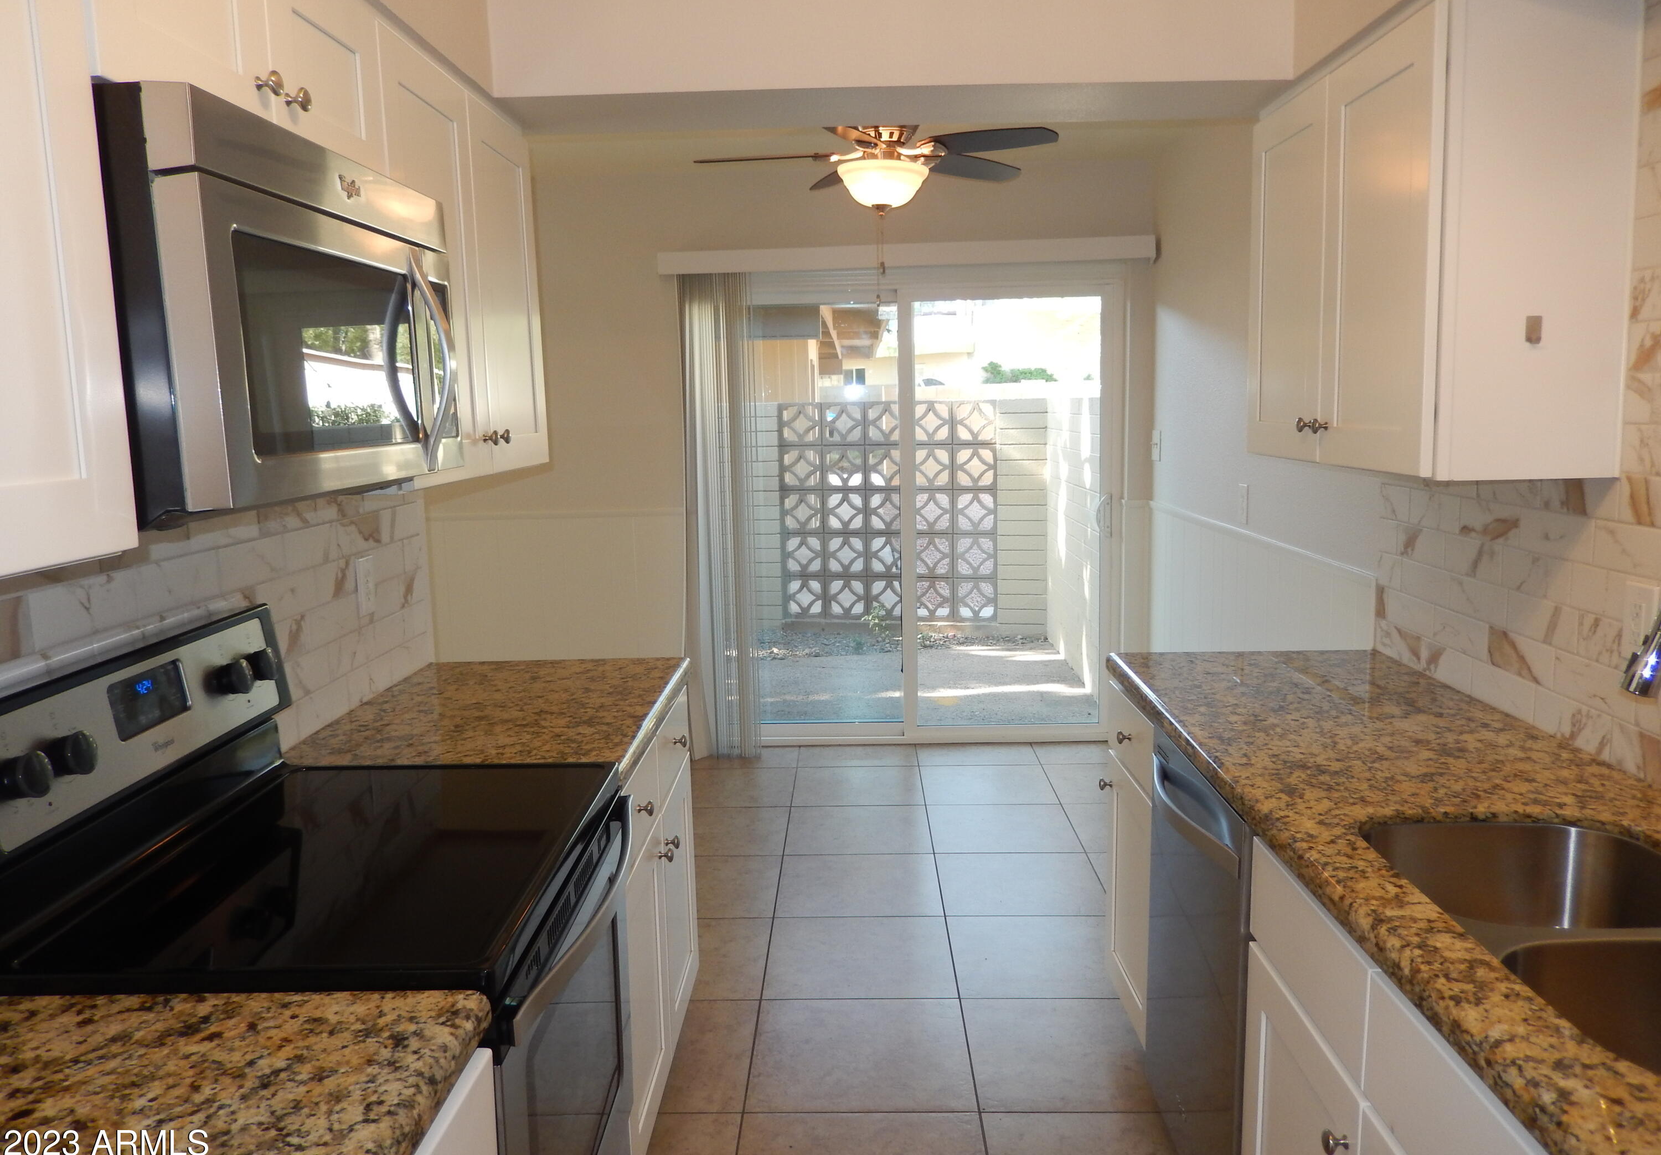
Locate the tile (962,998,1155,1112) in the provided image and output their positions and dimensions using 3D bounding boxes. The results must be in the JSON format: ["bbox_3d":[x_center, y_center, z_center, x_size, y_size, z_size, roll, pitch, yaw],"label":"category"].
[{"bbox_3d":[0.564,1.123,2.841,0.470,0.012,0.501,-1,8,1],"label":"tile"}]

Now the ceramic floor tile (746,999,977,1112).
[{"bbox_3d":[0.073,1.133,2.853,0.513,0.012,0.501,-1,8,1],"label":"ceramic floor tile"}]

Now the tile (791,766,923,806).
[{"bbox_3d":[0.115,0.830,4.756,0.503,0.010,0.495,-1,8,1],"label":"tile"}]

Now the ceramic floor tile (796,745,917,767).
[{"bbox_3d":[0.124,0.773,5.156,0.503,0.010,0.312,-1,8,1],"label":"ceramic floor tile"}]

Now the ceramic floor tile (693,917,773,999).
[{"bbox_3d":[-0.378,1.071,3.359,0.410,0.012,0.501,-1,8,1],"label":"ceramic floor tile"}]

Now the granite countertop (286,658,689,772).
[{"bbox_3d":[-0.676,0.292,2.513,0.641,0.040,0.910,-1,8,1],"label":"granite countertop"}]

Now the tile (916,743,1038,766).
[{"bbox_3d":[0.627,0.765,5.143,0.503,0.010,0.312,-1,8,1],"label":"tile"}]

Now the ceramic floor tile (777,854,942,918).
[{"bbox_3d":[0.093,0.970,3.776,0.503,0.010,0.495,-1,8,1],"label":"ceramic floor tile"}]

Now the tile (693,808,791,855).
[{"bbox_3d":[-0.399,0.909,4.279,0.503,0.010,0.495,-1,8,1],"label":"tile"}]

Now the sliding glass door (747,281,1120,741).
[{"bbox_3d":[0.319,-0.270,5.217,1.865,2.030,0.100,-1,8,1],"label":"sliding glass door"}]

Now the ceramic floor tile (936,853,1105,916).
[{"bbox_3d":[0.606,0.979,3.831,0.513,0.012,0.501,-1,8,1],"label":"ceramic floor tile"}]

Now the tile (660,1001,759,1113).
[{"bbox_3d":[-0.389,1.142,2.864,0.410,0.012,0.501,-1,8,1],"label":"tile"}]

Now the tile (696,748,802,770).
[{"bbox_3d":[-0.386,0.798,5.248,0.507,0.012,0.309,-1,8,1],"label":"tile"}]

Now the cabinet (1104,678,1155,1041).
[{"bbox_3d":[0.974,0.654,2.697,0.600,0.820,0.440,-1,8,1],"label":"cabinet"}]

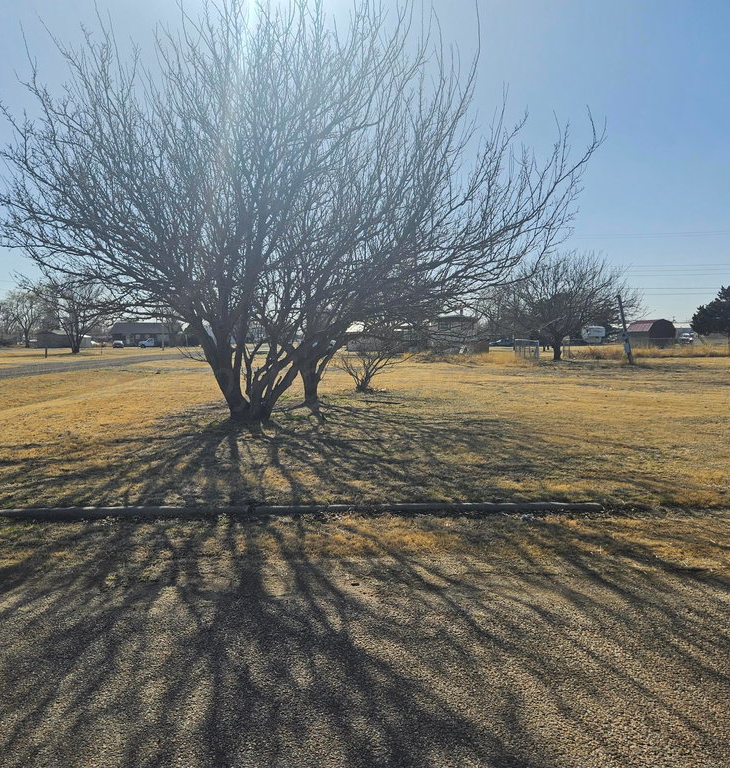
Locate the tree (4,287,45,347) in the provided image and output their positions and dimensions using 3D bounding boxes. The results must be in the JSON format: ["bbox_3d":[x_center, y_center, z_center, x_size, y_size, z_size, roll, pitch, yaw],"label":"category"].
[{"bbox_3d":[-60.722,-11.946,121.631,7.300,10.900,7.000,-2,4,-26],"label":"tree"}]

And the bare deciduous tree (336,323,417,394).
[{"bbox_3d":[0.271,-0.765,19.731,2.400,2.030,2.200,0,4,1],"label":"bare deciduous tree"}]

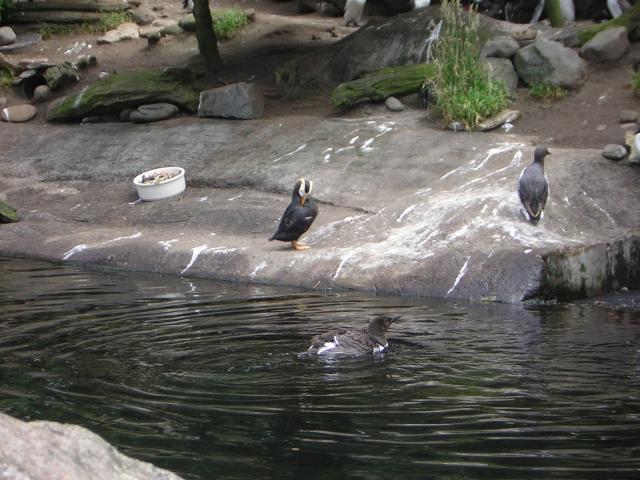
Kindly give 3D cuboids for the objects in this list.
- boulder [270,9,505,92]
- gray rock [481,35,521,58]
[{"bbox_3d":[0.480,-1.285,13.400,1.500,0.500,0.900,0,10,0],"label":"boulder"},{"bbox_3d":[1.200,-1.272,13.200,0.250,0.140,0.200,0,10,0],"label":"gray rock"}]

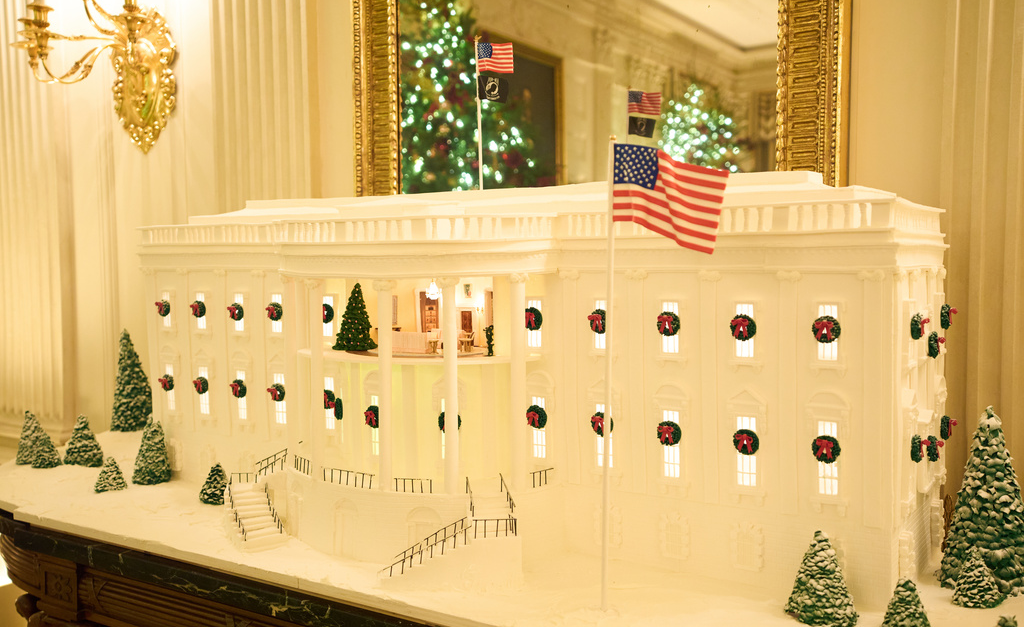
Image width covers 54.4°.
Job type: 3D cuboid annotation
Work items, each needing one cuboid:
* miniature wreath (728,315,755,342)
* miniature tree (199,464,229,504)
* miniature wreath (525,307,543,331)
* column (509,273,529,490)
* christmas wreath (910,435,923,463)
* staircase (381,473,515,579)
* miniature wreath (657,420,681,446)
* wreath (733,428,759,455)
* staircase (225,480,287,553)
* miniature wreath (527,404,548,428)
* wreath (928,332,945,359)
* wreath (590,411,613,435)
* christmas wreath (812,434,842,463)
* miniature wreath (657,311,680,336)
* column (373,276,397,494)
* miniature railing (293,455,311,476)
[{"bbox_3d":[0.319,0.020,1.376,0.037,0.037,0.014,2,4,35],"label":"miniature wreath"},{"bbox_3d":[-0.576,0.329,1.939,0.067,0.070,0.067,2,4,35],"label":"miniature tree"},{"bbox_3d":[0.032,0.009,1.609,0.037,0.037,0.020,2,5,36],"label":"miniature wreath"},{"bbox_3d":[0.011,0.103,1.515,0.029,0.335,0.029,-1,3,0],"label":"column"},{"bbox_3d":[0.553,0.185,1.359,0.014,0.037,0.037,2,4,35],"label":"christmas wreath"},{"bbox_3d":[-0.091,0.317,1.470,0.205,0.145,0.090,-1,3,-3],"label":"staircase"},{"bbox_3d":[0.238,0.184,1.518,0.037,0.037,0.018,2,5,35],"label":"miniature wreath"},{"bbox_3d":[0.330,0.181,1.409,0.037,0.037,0.020,2,5,36],"label":"wreath"},{"bbox_3d":[-0.458,0.360,1.771,0.072,0.084,0.138,-3,4,-23],"label":"staircase"},{"bbox_3d":[0.041,0.165,1.582,0.037,0.037,0.014,2,4,35],"label":"miniature wreath"},{"bbox_3d":[0.637,0.048,1.489,0.018,0.038,0.038,2,5,35],"label":"wreath"},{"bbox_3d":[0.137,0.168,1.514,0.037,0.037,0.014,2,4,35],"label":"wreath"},{"bbox_3d":[0.435,0.189,1.380,0.037,0.037,0.018,2,5,35],"label":"christmas wreath"},{"bbox_3d":[0.230,0.016,1.466,0.037,0.037,0.020,2,5,36],"label":"miniature wreath"},{"bbox_3d":[-0.203,0.115,1.599,0.035,0.342,0.035,0,4,0],"label":"column"},{"bbox_3d":[-0.368,0.267,1.746,0.004,0.024,0.062,-4,5,-37],"label":"miniature railing"}]

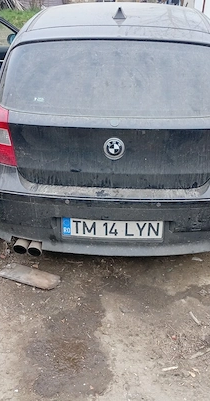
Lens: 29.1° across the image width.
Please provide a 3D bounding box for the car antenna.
[{"bbox_3d":[0.083,-1.010,2.170,0.067,0.056,0.140,2,31,3],"label":"car antenna"}]

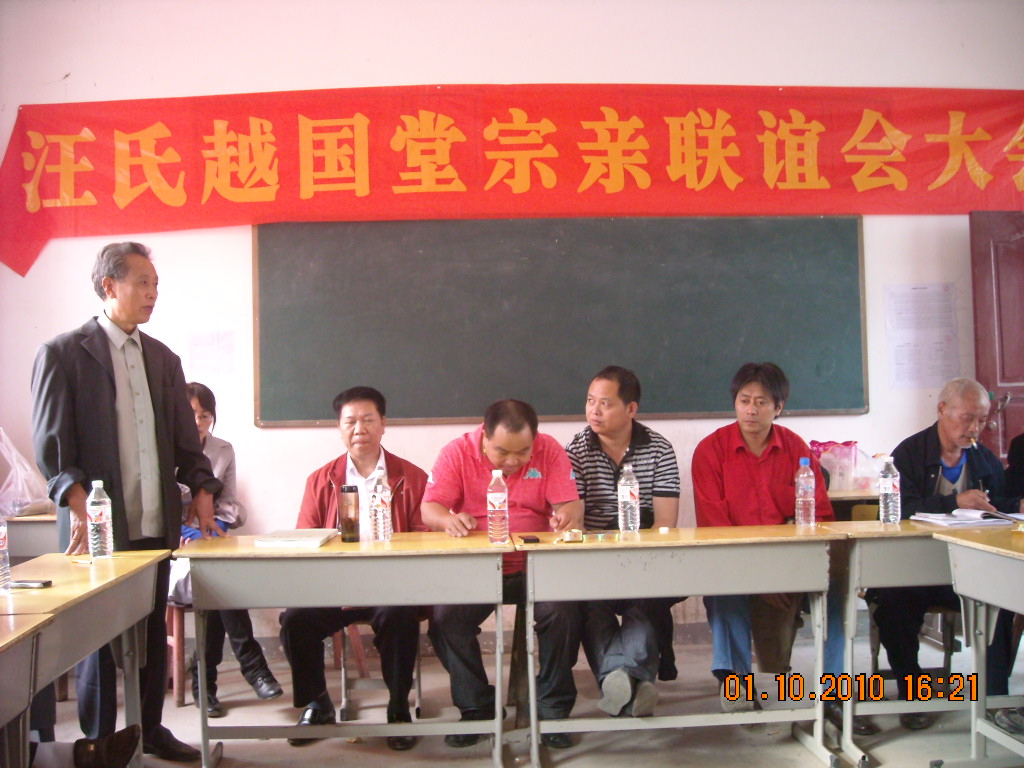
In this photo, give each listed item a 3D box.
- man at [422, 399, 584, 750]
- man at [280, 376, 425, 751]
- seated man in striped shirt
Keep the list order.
[{"bbox_3d":[-0.030,0.650,3.790,0.590,1.215,0.740,-1,-1,-1],"label":"man"},{"bbox_3d":[-0.575,0.637,3.860,0.530,1.270,0.760,-1,-1,-2],"label":"man"},{"bbox_3d":[0.430,0.548,3.830,0.470,1.260,0.780,-1,-1,3],"label":"seated man in striped shirt"}]

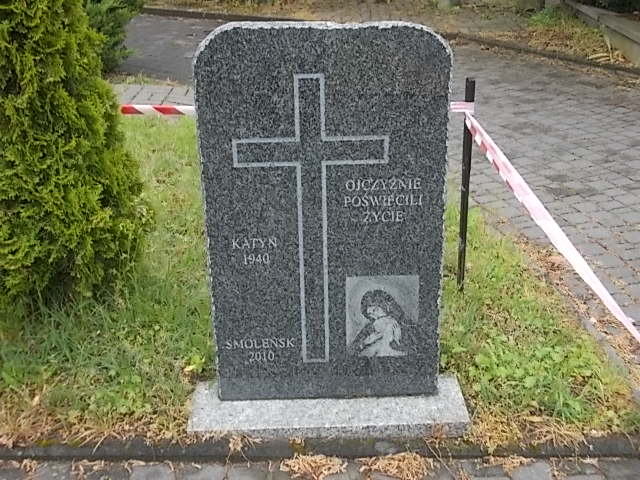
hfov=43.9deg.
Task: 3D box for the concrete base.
[{"bbox_3d":[0.024,0.484,2.277,0.770,0.050,0.241,-1,22,-1],"label":"concrete base"}]

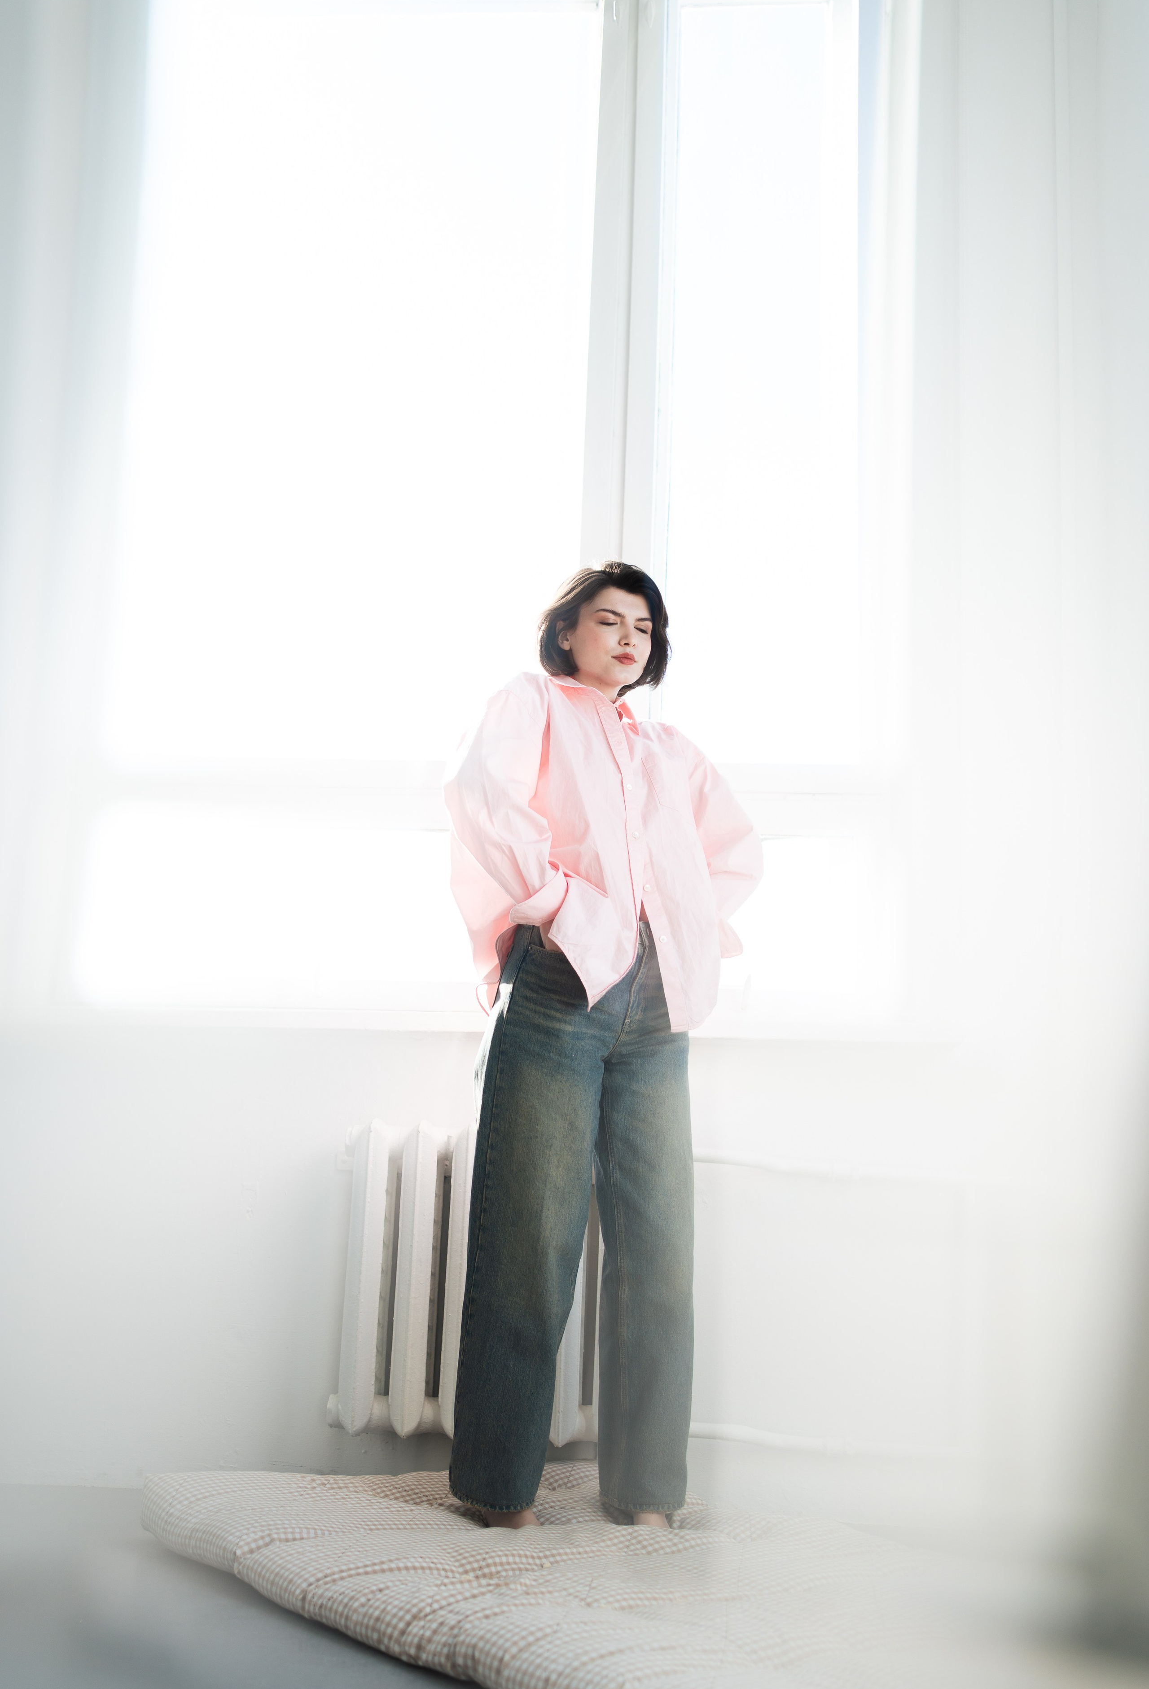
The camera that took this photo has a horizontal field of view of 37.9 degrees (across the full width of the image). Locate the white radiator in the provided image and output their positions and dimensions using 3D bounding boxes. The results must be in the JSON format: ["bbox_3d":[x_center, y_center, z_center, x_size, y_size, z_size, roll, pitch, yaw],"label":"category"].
[{"bbox_3d":[-0.139,0.831,3.222,0.655,0.587,0.140,1,-8,5],"label":"white radiator"}]

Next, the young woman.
[{"bbox_3d":[0.050,0.322,2.922,0.570,1.683,0.370,5,-9,-27],"label":"young woman"}]

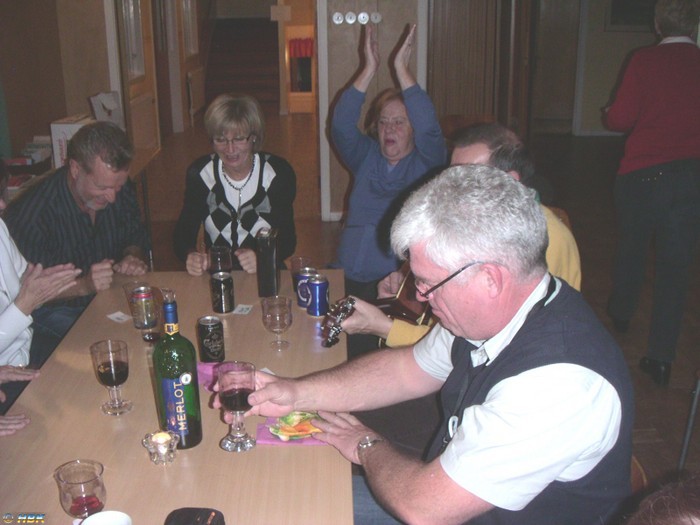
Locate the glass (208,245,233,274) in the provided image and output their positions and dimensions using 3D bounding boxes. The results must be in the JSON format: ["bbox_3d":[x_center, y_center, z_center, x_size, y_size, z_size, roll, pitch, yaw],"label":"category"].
[{"bbox_3d":[-0.425,0.014,2.546,0.075,0.132,0.075,-1,18,0],"label":"glass"}]

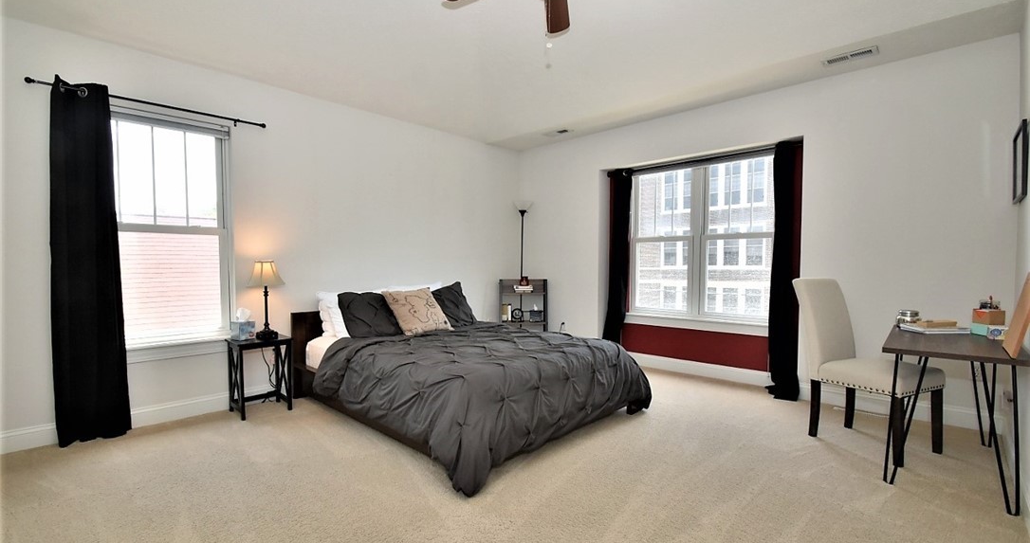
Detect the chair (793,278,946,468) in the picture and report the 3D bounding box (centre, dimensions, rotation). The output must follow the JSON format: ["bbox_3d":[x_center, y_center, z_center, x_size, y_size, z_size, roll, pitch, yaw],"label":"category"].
[{"bbox_3d":[2.113,0.549,2.615,0.470,0.990,0.615,-1,2,-27],"label":"chair"}]

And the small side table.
[{"bbox_3d":[-1.950,0.793,3.288,0.362,0.540,0.362,1,2,43],"label":"small side table"}]

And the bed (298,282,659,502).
[{"bbox_3d":[-0.432,0.604,3.437,2.280,0.889,1.767,1,2,43],"label":"bed"}]

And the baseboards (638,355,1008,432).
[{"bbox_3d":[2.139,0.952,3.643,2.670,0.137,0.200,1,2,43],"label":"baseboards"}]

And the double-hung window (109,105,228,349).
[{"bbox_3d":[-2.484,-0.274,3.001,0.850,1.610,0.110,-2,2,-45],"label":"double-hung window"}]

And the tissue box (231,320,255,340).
[{"bbox_3d":[-2.098,0.453,3.309,0.114,0.139,0.114,1,2,31],"label":"tissue box"}]

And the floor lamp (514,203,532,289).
[{"bbox_3d":[0.100,0.052,5.466,0.247,1.898,0.247,0,1,0],"label":"floor lamp"}]

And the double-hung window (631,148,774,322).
[{"bbox_3d":[1.772,-0.314,4.154,1.414,1.516,0.103,1,2,43],"label":"double-hung window"}]

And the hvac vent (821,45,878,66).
[{"bbox_3d":[2.327,-1.489,2.975,0.308,0.023,0.137,1,2,43],"label":"hvac vent"}]

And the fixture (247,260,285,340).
[{"bbox_3d":[-1.940,0.217,3.356,0.296,0.605,0.296,1,2,43],"label":"fixture"}]

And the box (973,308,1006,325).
[{"bbox_3d":[2.677,0.262,2.430,0.095,0.079,0.095,0,1,3],"label":"box"}]

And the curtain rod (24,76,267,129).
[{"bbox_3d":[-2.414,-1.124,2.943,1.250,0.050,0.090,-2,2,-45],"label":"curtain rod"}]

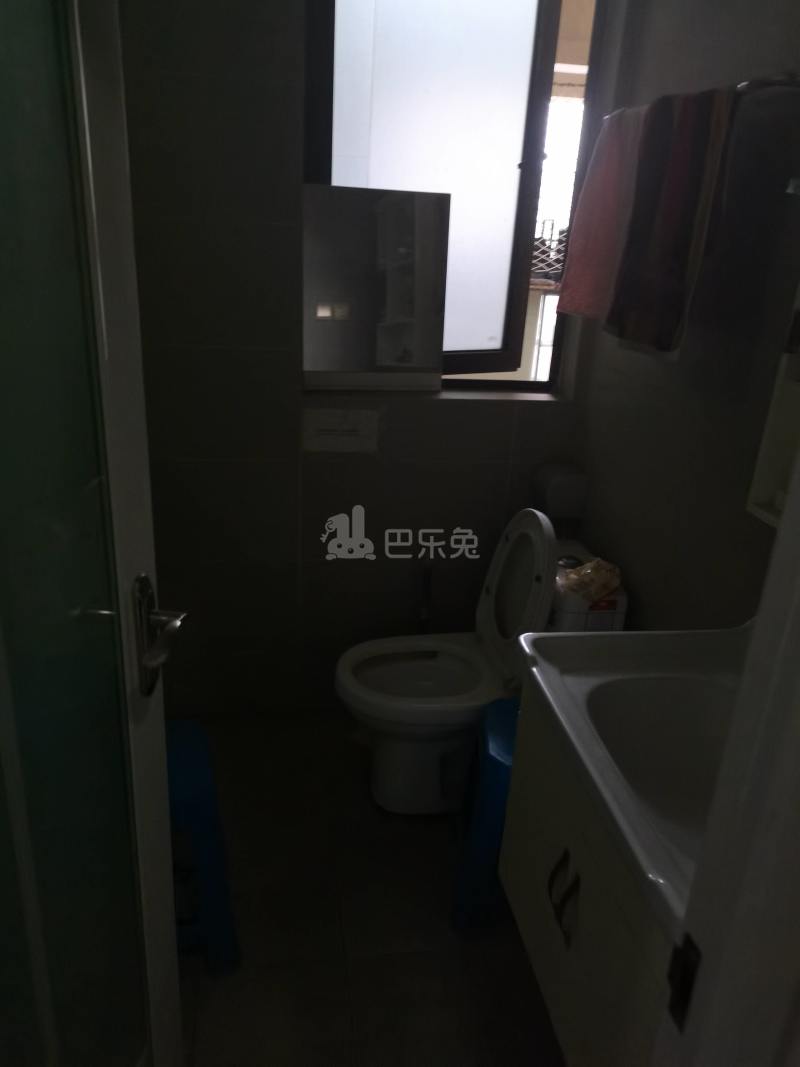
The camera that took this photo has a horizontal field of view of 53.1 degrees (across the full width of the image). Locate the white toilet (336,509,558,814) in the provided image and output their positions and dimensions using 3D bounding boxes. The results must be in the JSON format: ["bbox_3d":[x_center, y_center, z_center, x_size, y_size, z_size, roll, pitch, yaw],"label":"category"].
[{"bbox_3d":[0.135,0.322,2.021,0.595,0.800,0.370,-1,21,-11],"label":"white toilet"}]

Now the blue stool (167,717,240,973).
[{"bbox_3d":[-0.513,0.631,1.664,0.340,0.410,0.340,-2,21,-14],"label":"blue stool"}]

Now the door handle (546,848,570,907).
[{"bbox_3d":[0.223,0.504,1.159,0.022,0.120,0.013,0,21,-9],"label":"door handle"}]

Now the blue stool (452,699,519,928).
[{"bbox_3d":[0.299,0.615,1.828,0.340,0.410,0.340,2,21,-3],"label":"blue stool"}]

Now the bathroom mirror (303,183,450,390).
[{"bbox_3d":[-0.066,-0.659,2.199,0.395,0.526,0.020,-2,16,-13],"label":"bathroom mirror"}]

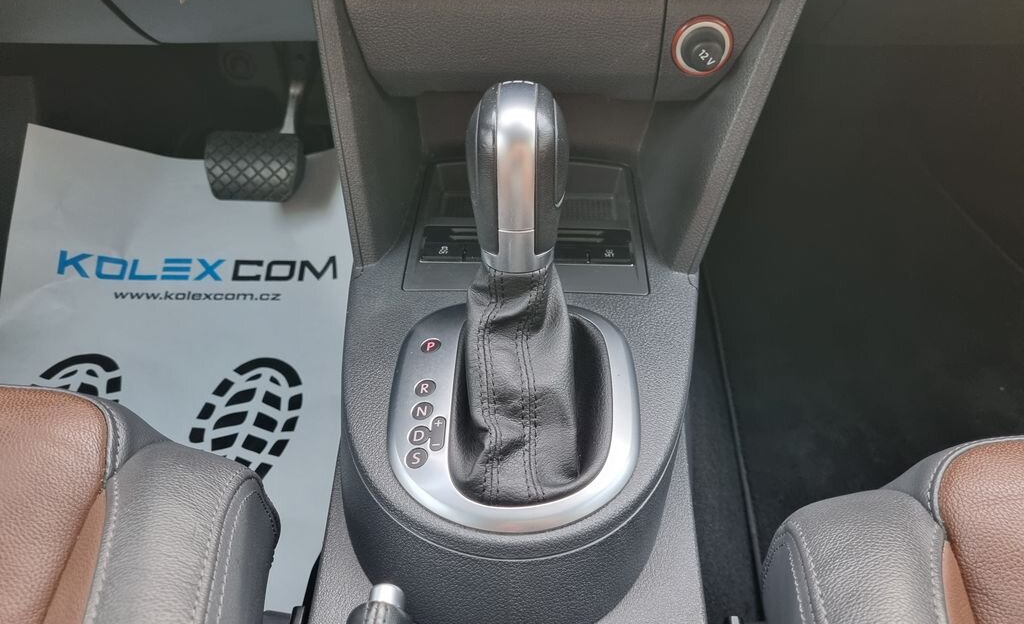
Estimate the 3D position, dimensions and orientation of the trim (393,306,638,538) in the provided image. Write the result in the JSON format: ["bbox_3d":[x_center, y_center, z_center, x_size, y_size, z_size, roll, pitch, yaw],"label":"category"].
[{"bbox_3d":[0.002,0.057,0.446,0.141,0.018,0.159,1,47,3],"label":"trim"}]

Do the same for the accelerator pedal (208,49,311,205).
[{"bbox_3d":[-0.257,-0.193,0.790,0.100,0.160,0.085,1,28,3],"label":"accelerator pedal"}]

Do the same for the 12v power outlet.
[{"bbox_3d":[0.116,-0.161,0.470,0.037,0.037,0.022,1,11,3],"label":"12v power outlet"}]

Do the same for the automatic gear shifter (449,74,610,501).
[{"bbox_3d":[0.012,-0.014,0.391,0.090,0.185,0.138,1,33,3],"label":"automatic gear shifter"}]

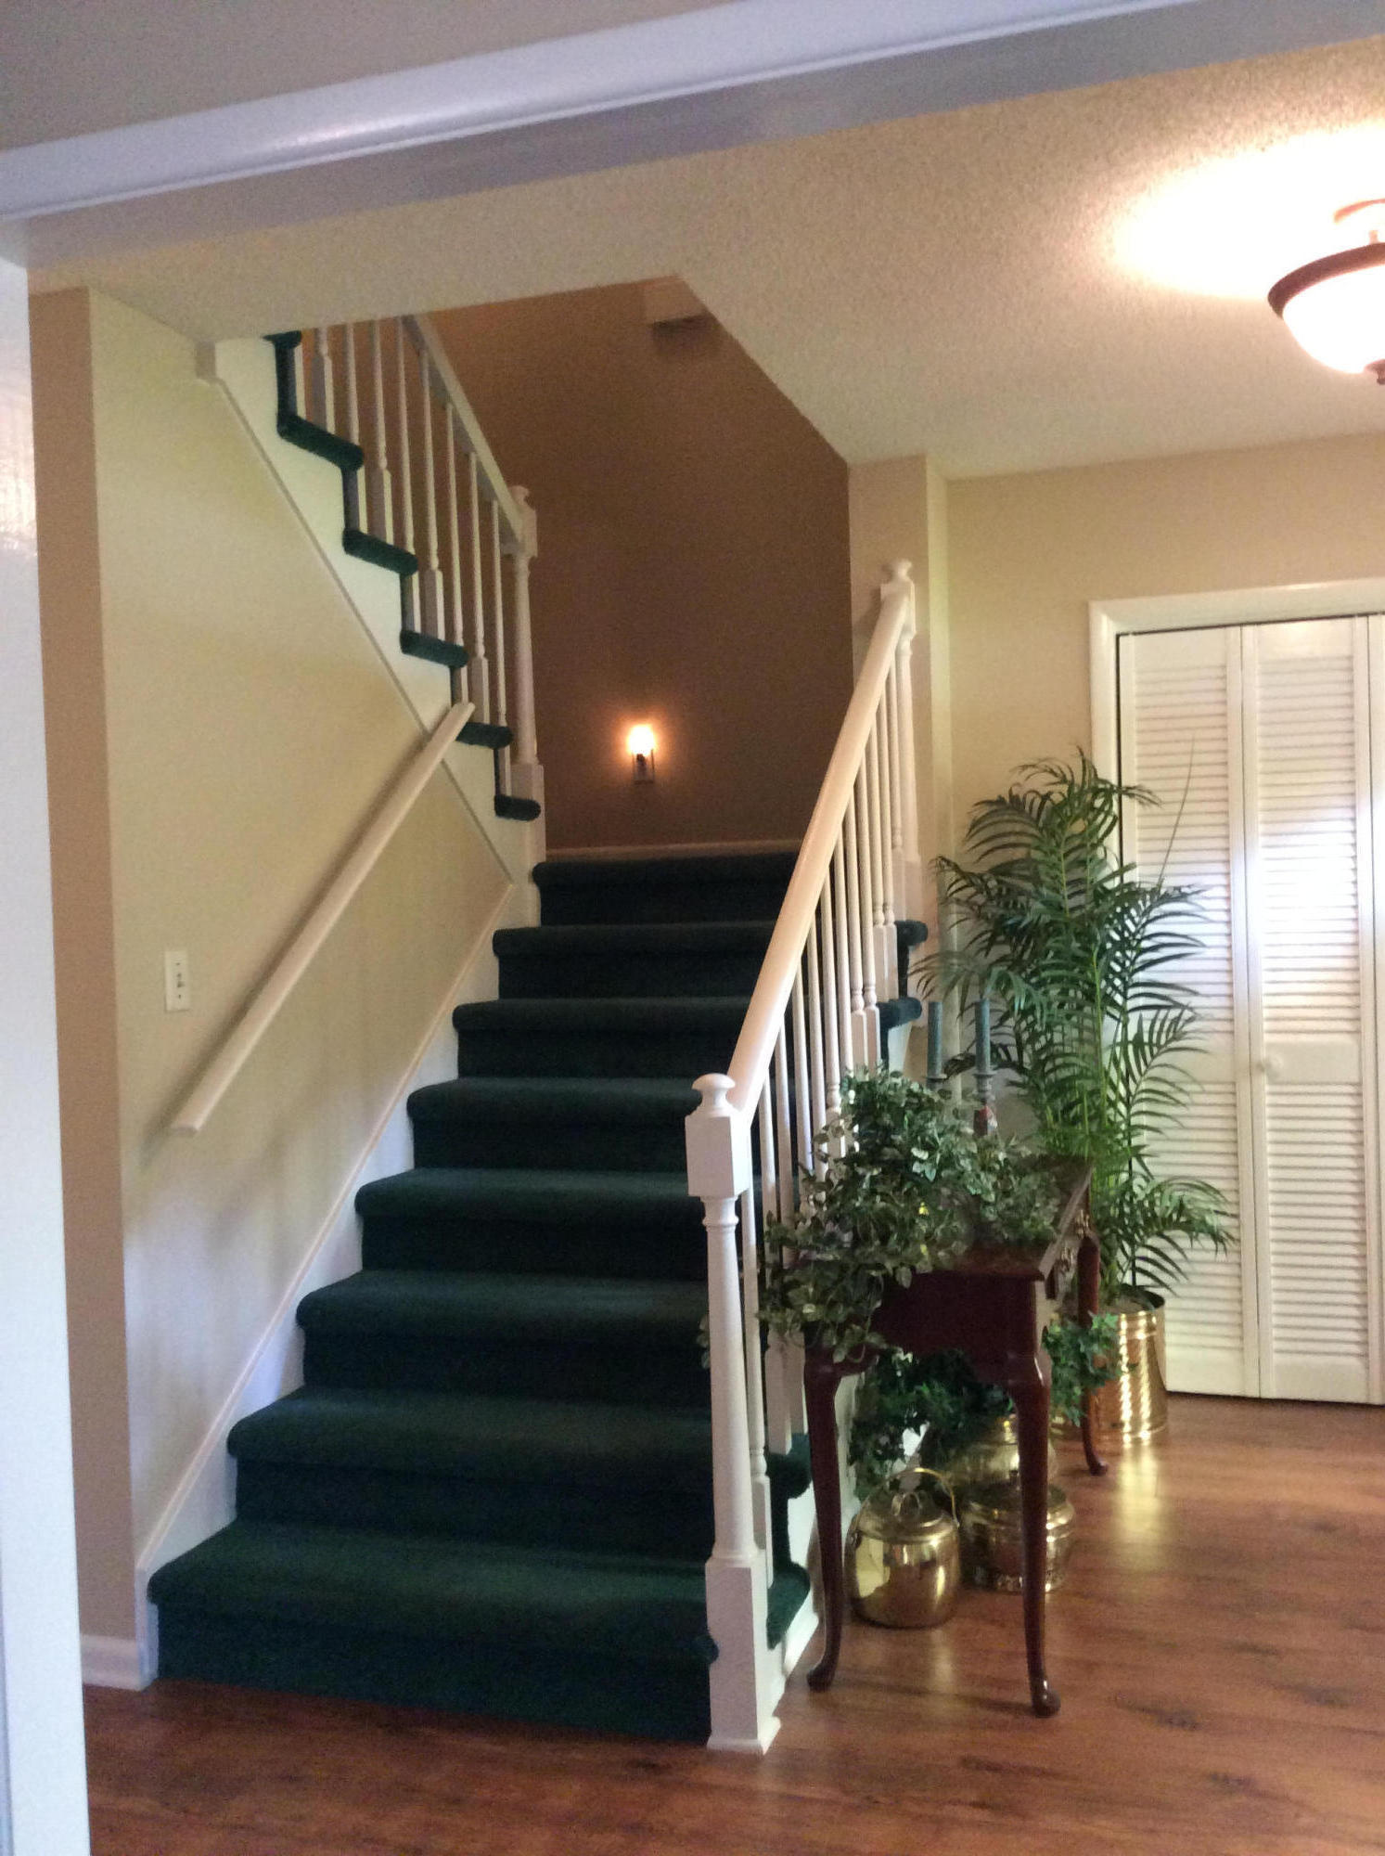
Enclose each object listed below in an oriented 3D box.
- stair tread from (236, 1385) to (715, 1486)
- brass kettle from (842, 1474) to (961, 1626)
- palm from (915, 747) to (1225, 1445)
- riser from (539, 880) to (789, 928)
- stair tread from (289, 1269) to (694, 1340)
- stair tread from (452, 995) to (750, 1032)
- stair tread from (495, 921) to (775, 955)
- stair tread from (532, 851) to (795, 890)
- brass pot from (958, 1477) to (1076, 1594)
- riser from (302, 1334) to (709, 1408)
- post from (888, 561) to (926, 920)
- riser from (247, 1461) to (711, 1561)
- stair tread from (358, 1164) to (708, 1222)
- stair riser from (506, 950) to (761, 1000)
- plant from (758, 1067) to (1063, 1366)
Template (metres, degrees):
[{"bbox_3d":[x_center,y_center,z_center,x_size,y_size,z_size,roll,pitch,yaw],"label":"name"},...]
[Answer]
[{"bbox_3d":[-0.306,0.971,3.350,1.130,0.058,0.301,-1,1,17],"label":"stair tread"},{"bbox_3d":[0.395,1.157,3.335,0.216,0.260,0.214,-1,1,17],"label":"brass kettle"},{"bbox_3d":[0.926,0.420,4.340,0.730,1.650,0.630,-1,1,17],"label":"palm"},{"bbox_3d":[0.085,-0.077,4.759,1.080,0.127,0.030,-1,1,17],"label":"riser"},{"bbox_3d":[-0.238,0.772,3.576,1.100,0.055,0.301,-1,1,17],"label":"stair tread"},{"bbox_3d":[-0.012,0.210,4.384,1.130,0.058,0.301,-1,1,17],"label":"stair tread"},{"bbox_3d":[0.061,0.020,4.642,1.130,0.058,0.301,-1,1,17],"label":"stair tread"},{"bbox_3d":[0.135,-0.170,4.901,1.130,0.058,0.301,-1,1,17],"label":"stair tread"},{"bbox_3d":[0.640,1.189,3.479,0.234,0.158,0.230,-1,1,17],"label":"brass pot"},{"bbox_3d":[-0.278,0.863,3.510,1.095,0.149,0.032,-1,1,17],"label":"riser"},{"bbox_3d":[0.545,-0.481,4.581,0.080,0.936,0.080,-1,1,17],"label":"post"},{"bbox_3d":[-0.349,1.054,3.218,1.080,0.127,0.030,-1,1,17],"label":"riser"},{"bbox_3d":[-0.159,0.590,3.867,1.130,0.058,0.301,-1,1,17],"label":"stair tread"},{"bbox_3d":[0.013,0.112,4.502,1.080,0.127,0.030,-1,1,17],"label":"stair riser"},{"bbox_3d":[0.380,0.482,3.073,0.510,0.457,0.510,-1,1,17],"label":"plant"}]

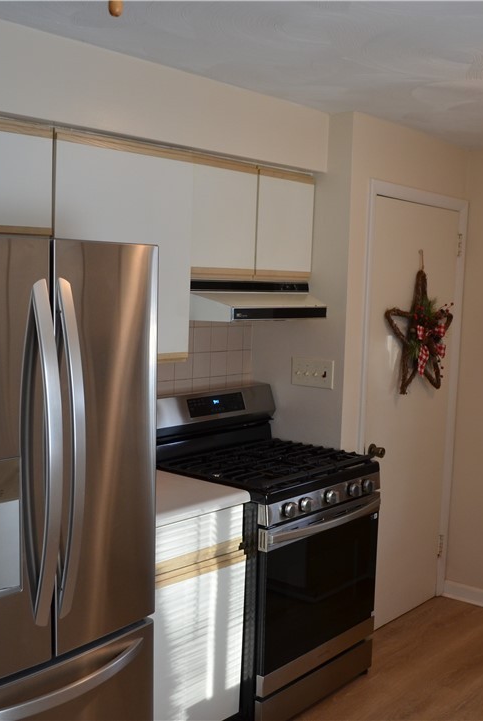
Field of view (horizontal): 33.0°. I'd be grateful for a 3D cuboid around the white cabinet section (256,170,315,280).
[{"bbox_3d":[0.060,-0.575,3.509,0.334,0.451,0.395,6,8,40],"label":"white cabinet section"}]

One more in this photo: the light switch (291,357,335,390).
[{"bbox_3d":[0.302,0.055,3.520,0.223,0.121,0.012,7,8,40],"label":"light switch"}]

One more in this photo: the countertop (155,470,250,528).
[{"bbox_3d":[-0.405,0.471,2.812,0.615,0.042,0.611,7,8,40],"label":"countertop"}]

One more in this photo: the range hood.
[{"bbox_3d":[-0.026,-0.255,3.279,0.452,0.155,0.738,7,8,40],"label":"range hood"}]

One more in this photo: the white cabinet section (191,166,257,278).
[{"bbox_3d":[-0.188,-0.552,3.219,0.334,0.451,0.369,6,8,40],"label":"white cabinet section"}]

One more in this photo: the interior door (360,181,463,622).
[{"bbox_3d":[0.798,0.270,3.922,0.040,2.030,0.798,7,8,40],"label":"interior door"}]

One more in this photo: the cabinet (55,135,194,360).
[{"bbox_3d":[-0.501,-0.358,2.798,0.334,0.731,0.600,7,8,40],"label":"cabinet"}]

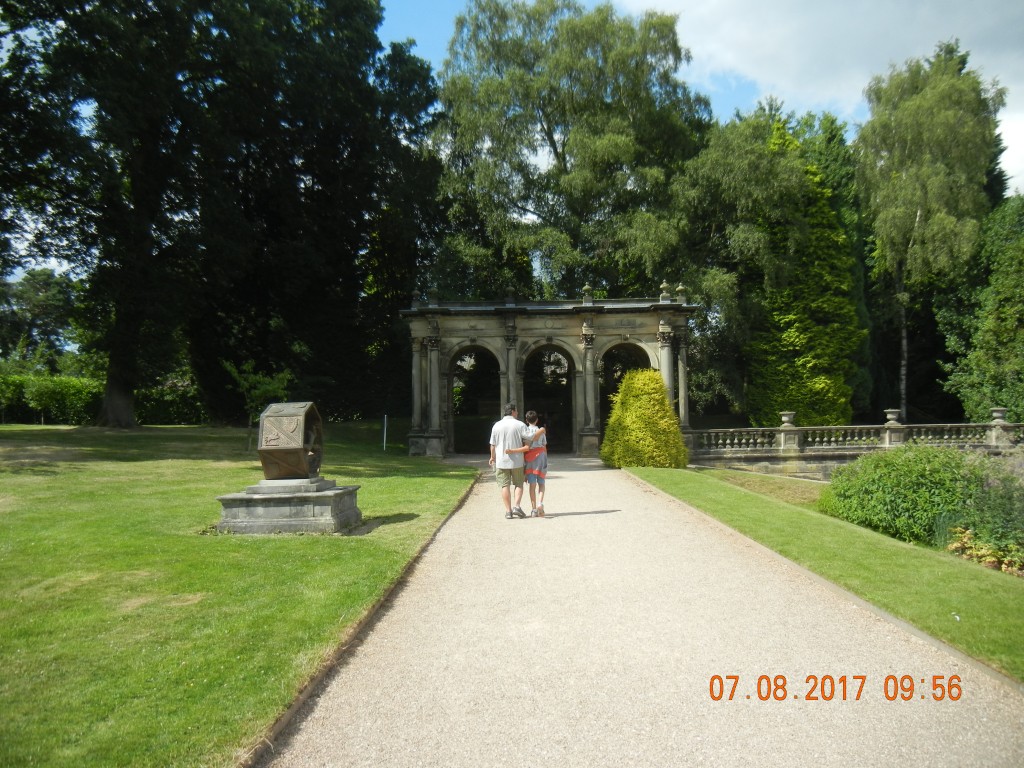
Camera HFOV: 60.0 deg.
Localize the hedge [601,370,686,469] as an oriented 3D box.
[{"bbox_3d":[4.062,1.015,27.379,2.600,3.000,2.600,-1,-2,2],"label":"hedge"}]

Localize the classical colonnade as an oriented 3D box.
[{"bbox_3d":[1.544,-0.497,36.443,11.800,6.800,3.600,-1,-2,3],"label":"classical colonnade"}]

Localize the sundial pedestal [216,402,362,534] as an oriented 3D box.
[{"bbox_3d":[-3.087,1.129,12.468,1.580,1.770,1.580,-1,-2,3],"label":"sundial pedestal"}]

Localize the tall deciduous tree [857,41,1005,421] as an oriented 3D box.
[{"bbox_3d":[21.814,-7.277,46.294,7.500,20.600,7.500,-1,-2,10],"label":"tall deciduous tree"}]

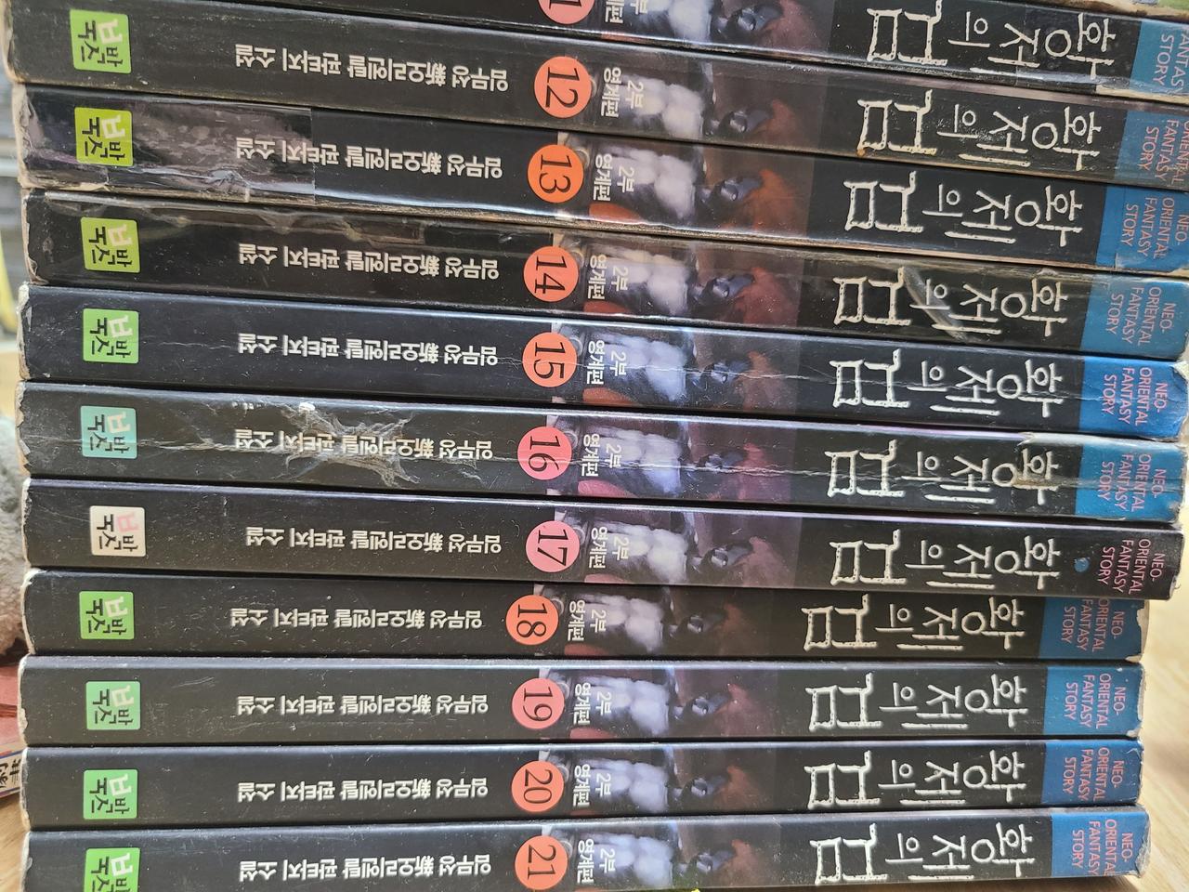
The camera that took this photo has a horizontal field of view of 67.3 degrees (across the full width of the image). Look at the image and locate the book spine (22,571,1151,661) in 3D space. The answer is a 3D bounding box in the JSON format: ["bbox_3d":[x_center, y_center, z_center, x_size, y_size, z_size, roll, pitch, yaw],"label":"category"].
[{"bbox_3d":[-0.002,0.024,0.250,0.224,0.016,0.151,2,8,-8],"label":"book spine"}]

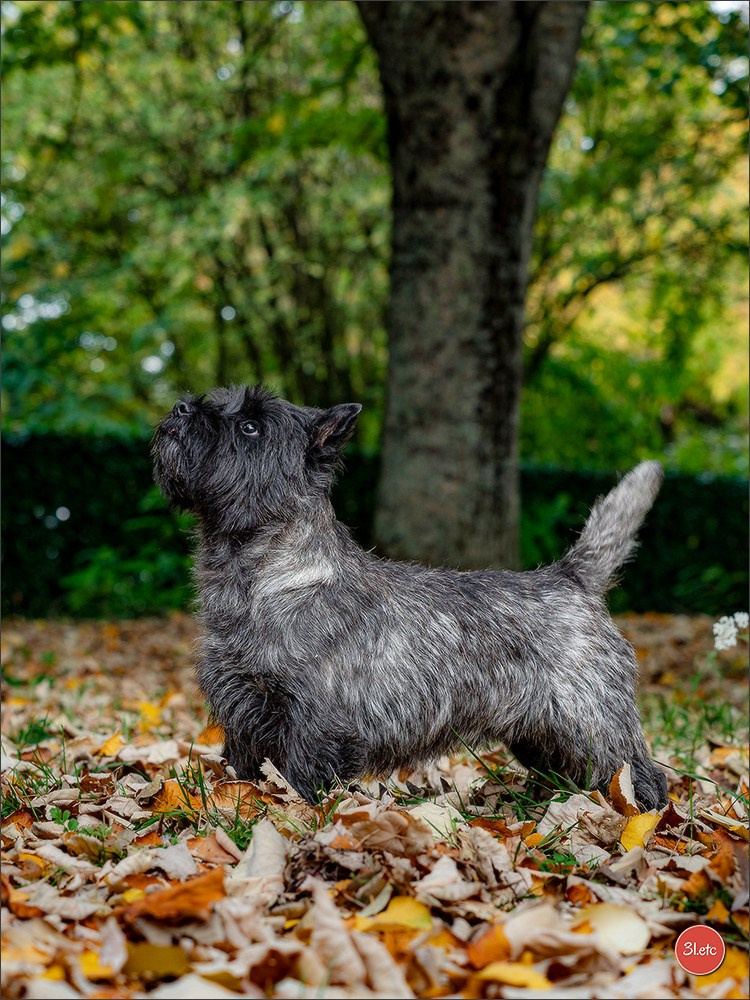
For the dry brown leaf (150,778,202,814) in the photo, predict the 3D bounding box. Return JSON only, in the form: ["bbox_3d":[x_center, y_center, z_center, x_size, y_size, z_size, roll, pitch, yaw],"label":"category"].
[{"bbox_3d":[-0.208,0.310,3.629,0.058,0.039,0.047,0,-1,0],"label":"dry brown leaf"}]

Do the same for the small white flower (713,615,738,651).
[{"bbox_3d":[0.389,0.147,3.850,0.029,0.040,0.027,0,0,0],"label":"small white flower"}]

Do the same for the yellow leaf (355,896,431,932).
[{"bbox_3d":[0.013,0.302,2.534,0.057,0.027,0.048,0,-1,0],"label":"yellow leaf"}]

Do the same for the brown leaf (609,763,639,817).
[{"bbox_3d":[0.244,0.283,3.390,0.031,0.053,0.022,0,0,0],"label":"brown leaf"}]

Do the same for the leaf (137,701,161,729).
[{"bbox_3d":[-0.308,0.292,4.720,0.033,0.034,0.032,0,0,0],"label":"leaf"}]

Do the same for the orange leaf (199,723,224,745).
[{"bbox_3d":[-0.197,0.286,4.250,0.037,0.027,0.032,0,0,0],"label":"orange leaf"}]

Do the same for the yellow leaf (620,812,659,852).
[{"bbox_3d":[0.254,0.319,3.330,0.036,0.036,0.030,0,0,0],"label":"yellow leaf"}]

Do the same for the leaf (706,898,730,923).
[{"bbox_3d":[0.265,0.316,2.670,0.020,0.018,0.020,0,0,0],"label":"leaf"}]

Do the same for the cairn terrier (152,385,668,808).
[{"bbox_3d":[0.037,0.106,3.650,0.541,0.455,0.180,0,-1,3],"label":"cairn terrier"}]

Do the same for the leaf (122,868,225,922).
[{"bbox_3d":[-0.153,0.300,2.628,0.077,0.037,0.057,0,-1,0],"label":"leaf"}]

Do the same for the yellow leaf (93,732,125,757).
[{"bbox_3d":[-0.322,0.296,4.200,0.036,0.028,0.030,0,0,0],"label":"yellow leaf"}]

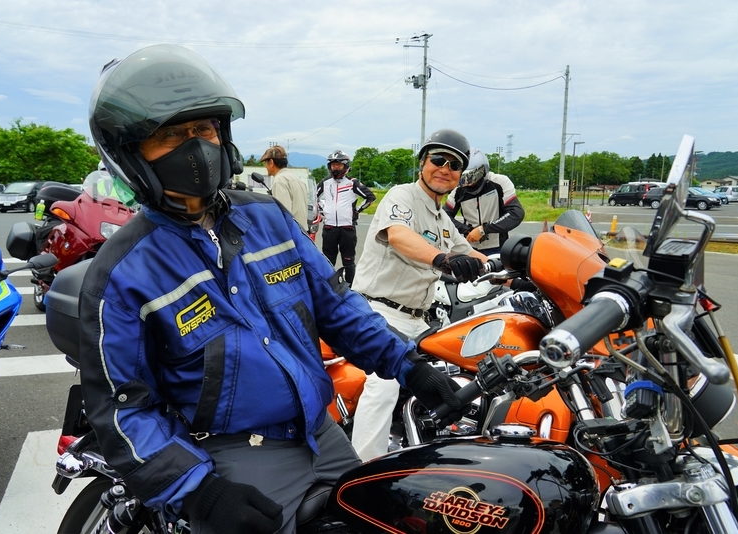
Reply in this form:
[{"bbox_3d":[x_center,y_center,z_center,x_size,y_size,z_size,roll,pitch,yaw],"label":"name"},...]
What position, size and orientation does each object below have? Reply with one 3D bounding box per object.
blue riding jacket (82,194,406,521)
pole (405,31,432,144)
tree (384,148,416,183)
[{"bbox_3d":[-0.261,0.138,1.120,0.640,0.580,0.420,-5,9,-30],"label":"blue riding jacket"},{"bbox_3d":[4.136,-11.650,42.779,2.000,13.500,0.800,-1,8,-6],"label":"pole"},{"bbox_3d":[5.431,-16.761,93.568,6.200,9.200,6.200,0,8,0],"label":"tree"}]

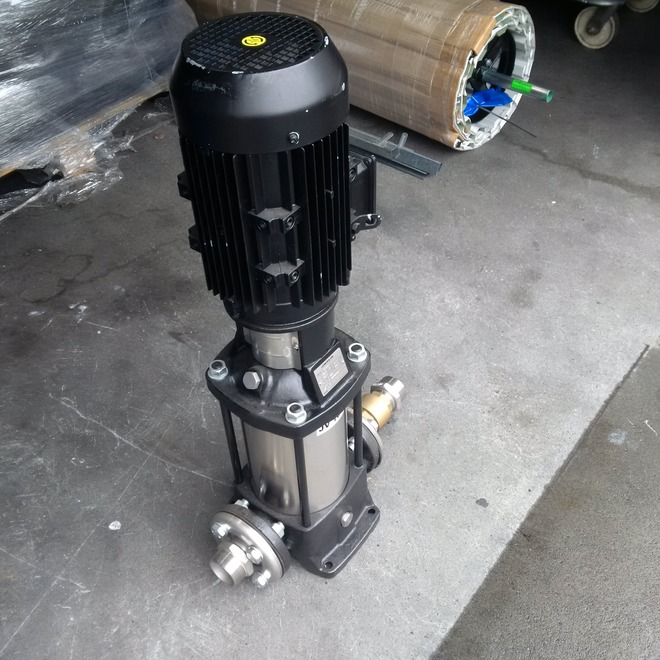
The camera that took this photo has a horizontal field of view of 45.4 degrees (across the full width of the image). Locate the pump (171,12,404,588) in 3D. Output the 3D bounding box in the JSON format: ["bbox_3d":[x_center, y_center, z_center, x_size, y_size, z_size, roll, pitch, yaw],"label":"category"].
[{"bbox_3d":[-0.032,-0.013,1.164,0.252,0.877,0.505,26,50,27],"label":"pump"}]

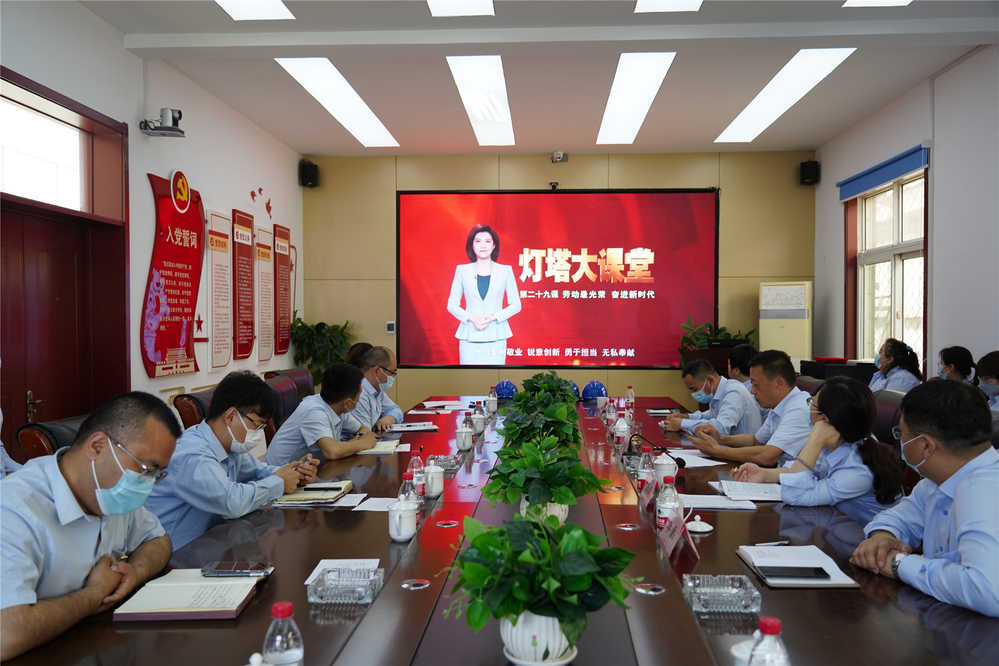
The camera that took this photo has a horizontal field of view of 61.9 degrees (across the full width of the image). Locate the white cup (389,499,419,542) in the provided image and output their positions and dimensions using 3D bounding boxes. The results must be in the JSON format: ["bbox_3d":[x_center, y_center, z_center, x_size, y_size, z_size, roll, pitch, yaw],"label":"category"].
[{"bbox_3d":[-0.273,0.525,2.357,0.083,0.125,0.105,0,1,11],"label":"white cup"}]

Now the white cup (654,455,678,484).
[{"bbox_3d":[0.619,0.511,3.096,0.105,0.125,0.082,0,1,13],"label":"white cup"}]

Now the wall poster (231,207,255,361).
[{"bbox_3d":[-1.964,-0.366,6.398,0.030,1.130,0.410,0,1,3],"label":"wall poster"}]

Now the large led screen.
[{"bbox_3d":[0.656,-0.613,9.420,3.620,2.000,0.100,0,1,3],"label":"large led screen"}]

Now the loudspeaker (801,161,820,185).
[{"bbox_3d":[2.805,-1.448,7.508,0.175,0.210,0.165,0,1,15],"label":"loudspeaker"}]

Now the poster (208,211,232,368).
[{"bbox_3d":[-2.162,-0.312,6.457,0.030,1.207,0.455,0,1,4],"label":"poster"}]

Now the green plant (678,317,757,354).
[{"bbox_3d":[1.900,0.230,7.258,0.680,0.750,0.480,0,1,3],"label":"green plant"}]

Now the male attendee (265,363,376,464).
[{"bbox_3d":[-0.871,0.716,3.938,0.700,1.180,0.530,0,1,-5],"label":"male attendee"}]

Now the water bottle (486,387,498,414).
[{"bbox_3d":[-0.042,0.452,5.636,0.063,0.177,0.063,0,1,4],"label":"water bottle"}]

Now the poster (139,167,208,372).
[{"bbox_3d":[-2.022,-0.381,5.209,0.050,1.300,0.850,0,1,3],"label":"poster"}]

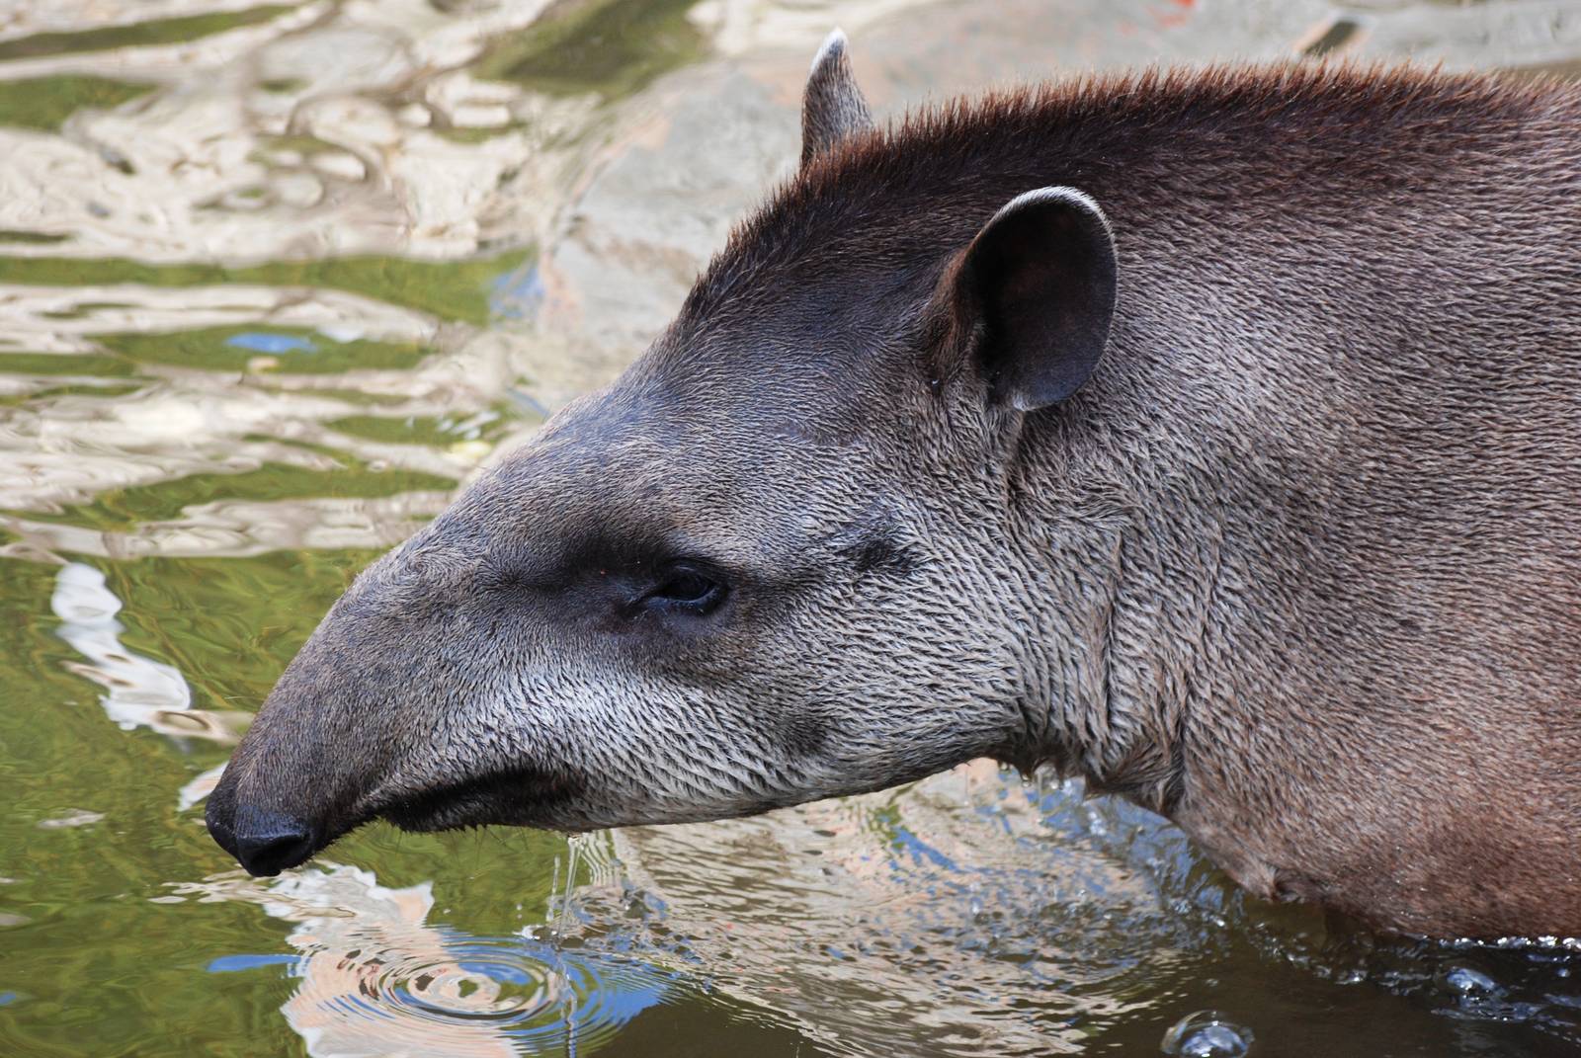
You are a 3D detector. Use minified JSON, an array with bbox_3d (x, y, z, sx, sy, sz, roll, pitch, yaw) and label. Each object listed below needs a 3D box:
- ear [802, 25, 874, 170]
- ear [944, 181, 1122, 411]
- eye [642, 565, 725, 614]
[{"bbox_3d":[0.027,-0.195,4.840,0.048,0.108,0.068,12,20,35],"label":"ear"},{"bbox_3d":[0.115,-0.108,4.650,0.070,0.108,0.050,13,22,-2],"label":"ear"},{"bbox_3d":[-0.050,0.029,4.670,0.038,0.023,0.018,-8,22,7],"label":"eye"}]

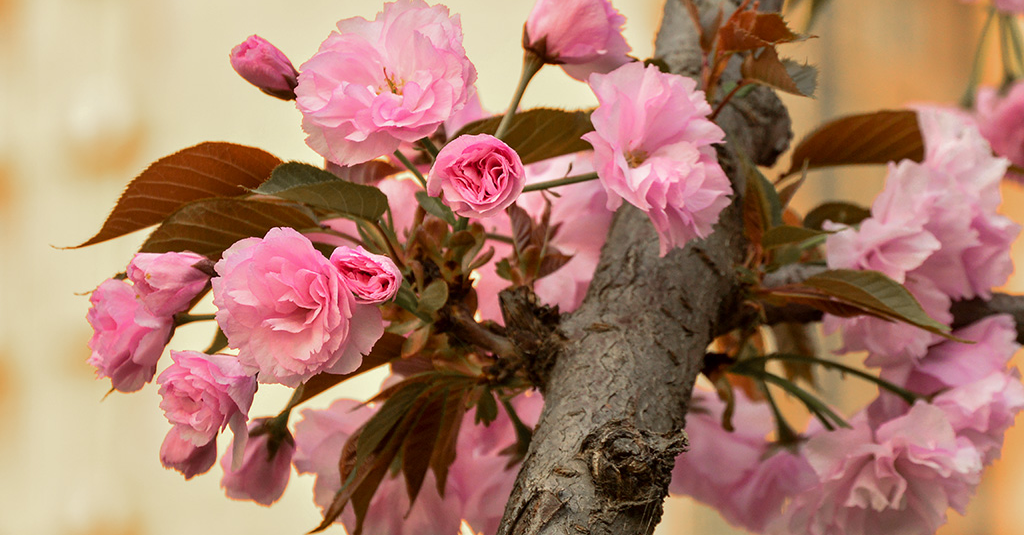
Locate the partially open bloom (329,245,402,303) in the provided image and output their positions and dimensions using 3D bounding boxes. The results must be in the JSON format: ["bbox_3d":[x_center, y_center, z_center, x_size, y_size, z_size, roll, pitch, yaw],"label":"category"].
[{"bbox_3d":[-0.042,0.002,1.960,0.021,0.018,0.021,0,15,3],"label":"partially open bloom"}]

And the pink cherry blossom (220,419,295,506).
[{"bbox_3d":[-0.072,0.056,1.960,0.019,0.025,0.020,18,6,4],"label":"pink cherry blossom"}]

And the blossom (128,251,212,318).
[{"bbox_3d":[-0.097,0.005,1.940,0.024,0.018,0.018,-14,-2,-21],"label":"blossom"}]

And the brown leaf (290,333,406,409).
[{"bbox_3d":[-0.047,0.030,2.010,0.041,0.015,0.018,-31,-2,-6],"label":"brown leaf"}]

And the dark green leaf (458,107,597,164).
[{"bbox_3d":[0.008,-0.039,2.020,0.050,0.017,0.026,-6,-4,-9],"label":"dark green leaf"}]

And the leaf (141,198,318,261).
[{"bbox_3d":[-0.082,-0.011,1.980,0.054,0.019,0.026,-9,-3,-12],"label":"leaf"}]

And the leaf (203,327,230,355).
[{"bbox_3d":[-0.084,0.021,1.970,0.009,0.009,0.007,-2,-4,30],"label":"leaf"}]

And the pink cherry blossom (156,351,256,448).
[{"bbox_3d":[-0.086,0.037,1.940,0.028,0.027,0.025,-6,11,40],"label":"pink cherry blossom"}]

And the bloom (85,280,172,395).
[{"bbox_3d":[-0.108,0.019,1.950,0.025,0.031,0.030,12,0,-28],"label":"bloom"}]

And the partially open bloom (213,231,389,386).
[{"bbox_3d":[-0.060,0.011,1.920,0.048,0.045,0.034,-2,2,18],"label":"partially open bloom"}]

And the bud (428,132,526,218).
[{"bbox_3d":[-0.010,-0.025,1.920,0.027,0.024,0.024,0,-18,-3],"label":"bud"}]

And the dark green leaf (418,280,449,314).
[{"bbox_3d":[-0.022,0.009,1.970,0.008,0.011,0.003,29,-13,7],"label":"dark green leaf"}]

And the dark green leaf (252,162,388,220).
[{"bbox_3d":[-0.055,-0.022,1.950,0.039,0.010,0.022,9,23,-15],"label":"dark green leaf"}]

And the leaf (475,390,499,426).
[{"bbox_3d":[-0.007,0.041,2.020,0.007,0.011,0.006,-1,-25,9],"label":"leaf"}]

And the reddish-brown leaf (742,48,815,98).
[{"bbox_3d":[0.078,-0.057,2.020,0.022,0.013,0.014,9,-3,15],"label":"reddish-brown leaf"}]

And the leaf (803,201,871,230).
[{"bbox_3d":[0.097,-0.015,2.030,0.022,0.008,0.013,3,-7,-12],"label":"leaf"}]

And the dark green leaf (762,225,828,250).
[{"bbox_3d":[0.082,-0.009,1.980,0.021,0.006,0.012,8,9,-3],"label":"dark green leaf"}]

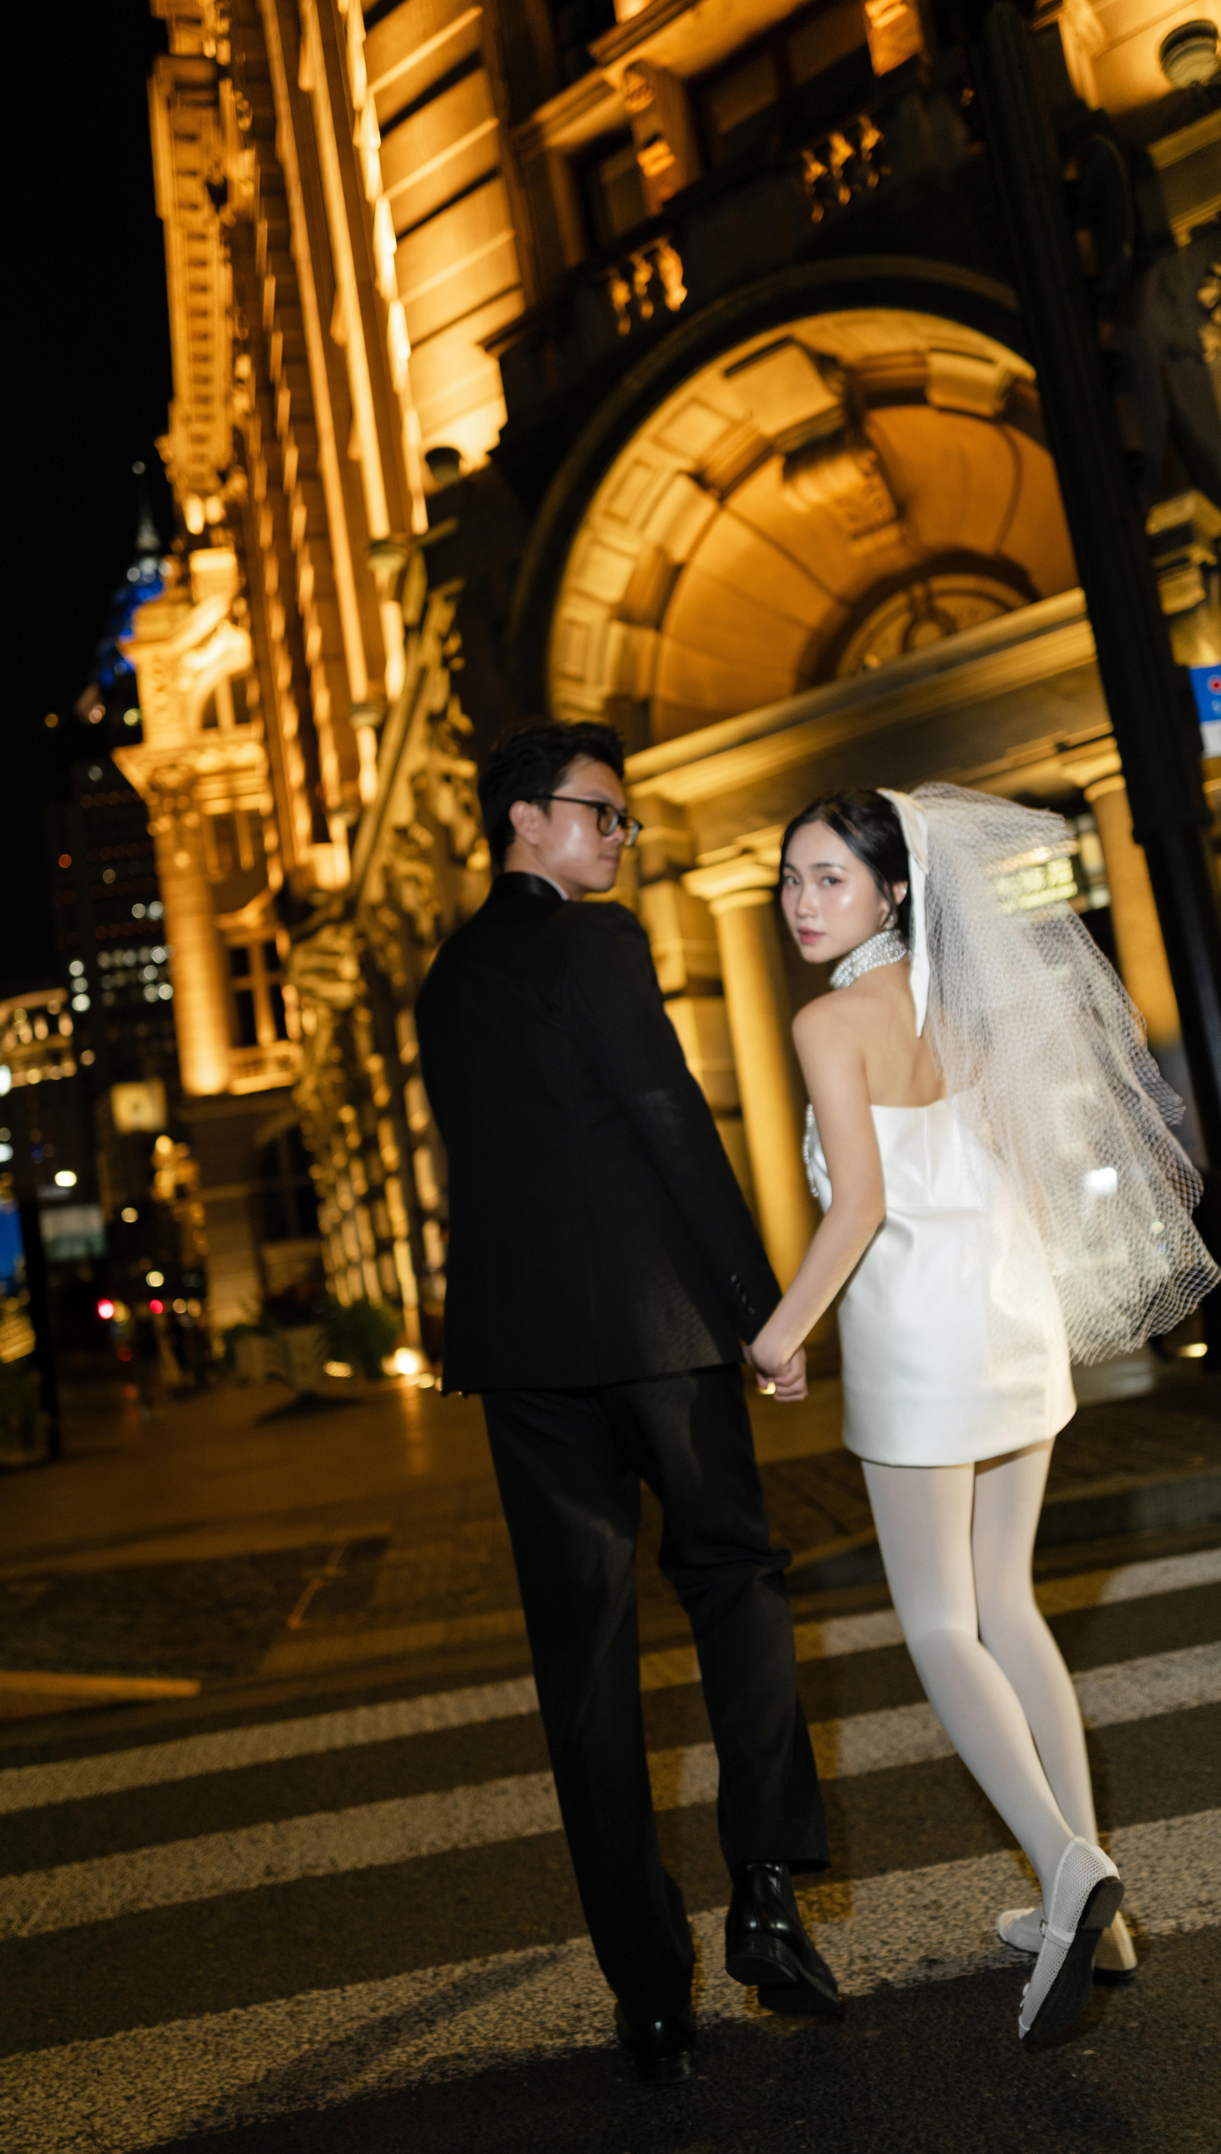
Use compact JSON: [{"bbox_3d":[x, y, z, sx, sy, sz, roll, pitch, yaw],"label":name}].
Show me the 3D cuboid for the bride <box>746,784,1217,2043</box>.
[{"bbox_3d":[0.501,0.369,2.264,0.580,1.630,0.480,-5,-8,-32],"label":"bride"}]

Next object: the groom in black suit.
[{"bbox_3d":[0.023,0.368,2.263,0.520,1.770,0.430,-10,-7,8],"label":"groom in black suit"}]

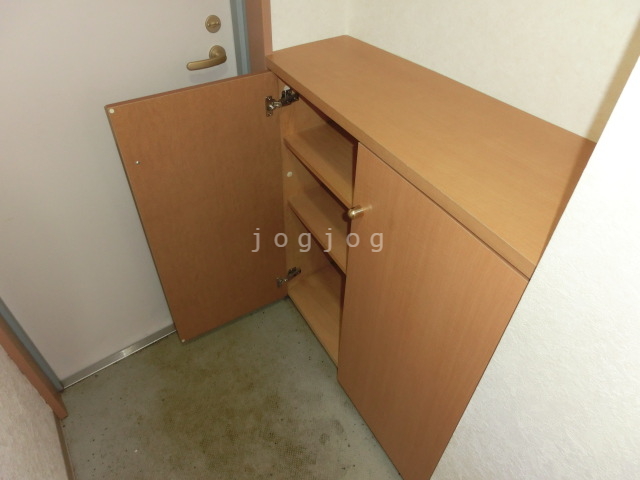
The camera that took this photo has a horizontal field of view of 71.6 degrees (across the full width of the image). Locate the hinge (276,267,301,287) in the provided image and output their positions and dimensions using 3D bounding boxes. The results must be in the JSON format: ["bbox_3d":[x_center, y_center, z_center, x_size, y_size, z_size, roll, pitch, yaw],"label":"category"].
[{"bbox_3d":[-0.122,0.151,1.783,0.108,0.062,0.028,-23,48,-25],"label":"hinge"}]

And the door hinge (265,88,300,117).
[{"bbox_3d":[-0.109,-0.397,1.289,0.108,0.062,0.028,-23,48,-25],"label":"door hinge"}]

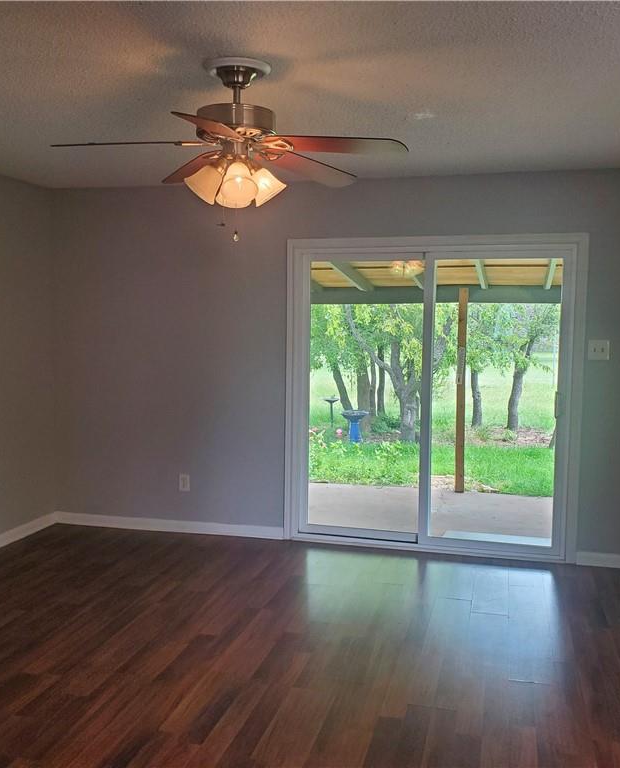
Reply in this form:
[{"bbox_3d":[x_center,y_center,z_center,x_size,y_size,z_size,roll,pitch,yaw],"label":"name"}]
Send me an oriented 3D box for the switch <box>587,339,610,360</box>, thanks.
[{"bbox_3d":[1.769,-0.205,4.703,0.117,0.117,0.015,2,5,14],"label":"switch"}]

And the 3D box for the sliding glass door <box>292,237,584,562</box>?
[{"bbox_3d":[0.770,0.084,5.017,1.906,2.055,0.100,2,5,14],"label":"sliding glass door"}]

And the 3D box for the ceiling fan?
[{"bbox_3d":[-0.270,-0.895,2.816,1.290,0.518,1.270,2,5,14],"label":"ceiling fan"}]

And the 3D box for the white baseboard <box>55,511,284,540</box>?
[{"bbox_3d":[-1.033,1.010,5.512,1.775,0.090,0.015,2,5,14],"label":"white baseboard"}]

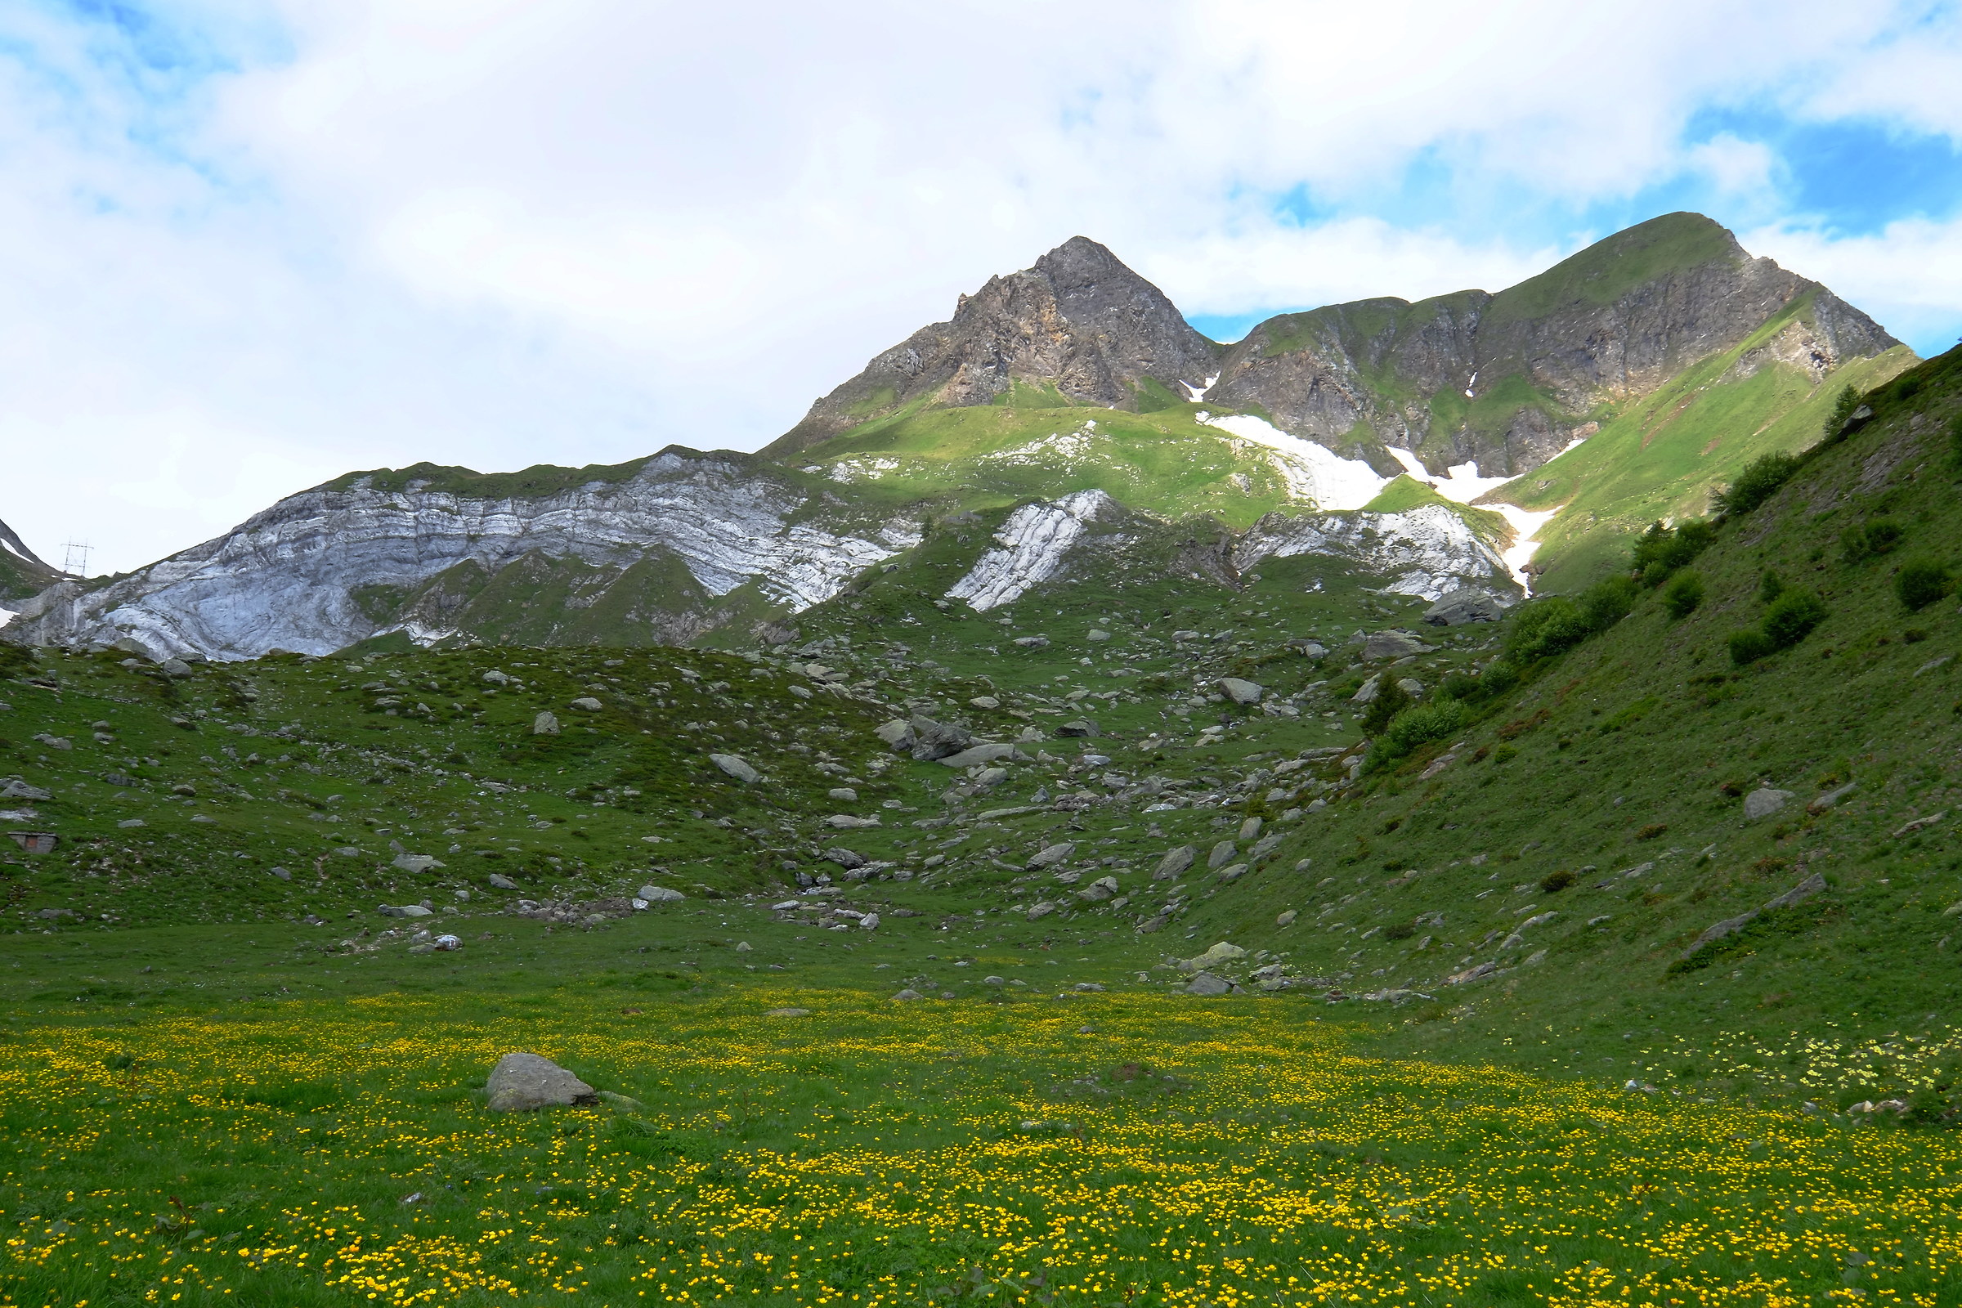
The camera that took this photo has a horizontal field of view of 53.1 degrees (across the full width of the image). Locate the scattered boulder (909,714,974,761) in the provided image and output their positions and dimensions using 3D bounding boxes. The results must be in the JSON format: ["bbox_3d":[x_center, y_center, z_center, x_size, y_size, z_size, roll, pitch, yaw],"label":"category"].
[{"bbox_3d":[-2.510,5.367,126.000,4.135,3.053,3.514,0,-7,-1],"label":"scattered boulder"}]

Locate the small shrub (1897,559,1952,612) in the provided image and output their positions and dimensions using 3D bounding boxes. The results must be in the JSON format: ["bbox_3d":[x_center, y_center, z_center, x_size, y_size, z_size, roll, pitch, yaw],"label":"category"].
[{"bbox_3d":[24.050,-1.739,50.000,1.266,1.272,1.196,2,-7,0],"label":"small shrub"}]

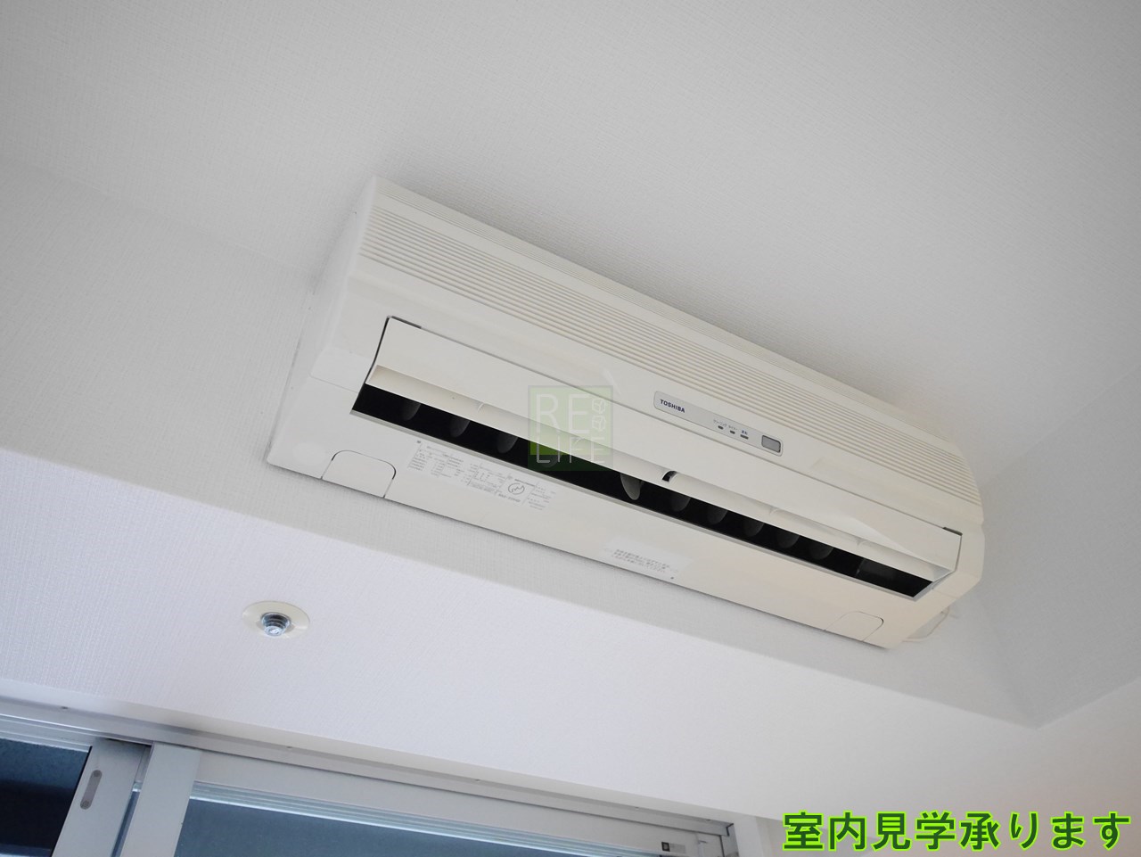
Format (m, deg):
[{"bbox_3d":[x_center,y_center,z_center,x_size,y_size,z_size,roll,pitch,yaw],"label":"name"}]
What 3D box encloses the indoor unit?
[{"bbox_3d":[0.110,0.002,0.975,0.790,0.255,0.203,20,-50,-22],"label":"indoor unit"}]

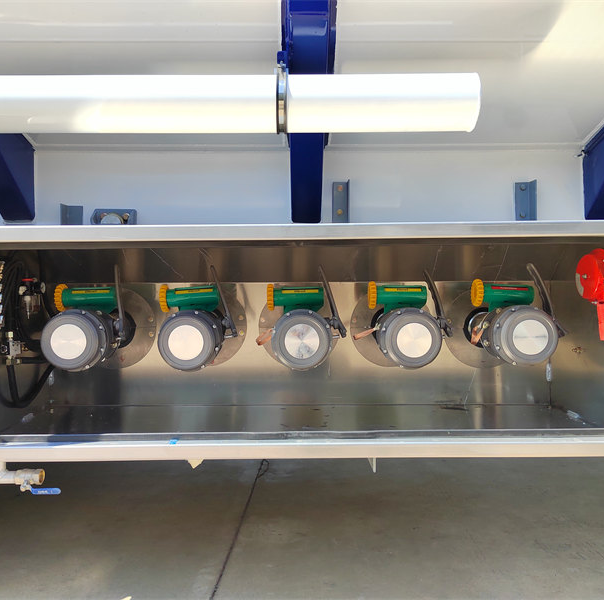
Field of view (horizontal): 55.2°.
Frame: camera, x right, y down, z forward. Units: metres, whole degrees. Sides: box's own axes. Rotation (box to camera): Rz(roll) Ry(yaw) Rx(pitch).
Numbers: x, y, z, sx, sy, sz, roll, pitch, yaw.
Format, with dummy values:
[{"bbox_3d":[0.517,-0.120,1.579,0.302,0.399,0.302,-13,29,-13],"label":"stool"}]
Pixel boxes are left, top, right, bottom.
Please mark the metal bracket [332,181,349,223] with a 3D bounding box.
[{"bbox_3d":[0.102,-0.241,1.500,0.043,0.141,0.042,0,1,0],"label":"metal bracket"}]

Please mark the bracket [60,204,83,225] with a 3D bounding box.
[{"bbox_3d":[-0.597,-0.203,1.501,0.044,0.089,0.042,0,1,0],"label":"bracket"}]

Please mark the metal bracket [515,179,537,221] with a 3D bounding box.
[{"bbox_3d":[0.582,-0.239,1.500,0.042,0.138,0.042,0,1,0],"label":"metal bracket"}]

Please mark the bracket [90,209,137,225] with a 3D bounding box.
[{"bbox_3d":[-0.488,-0.193,1.499,0.109,0.082,0.046,0,1,0],"label":"bracket"}]

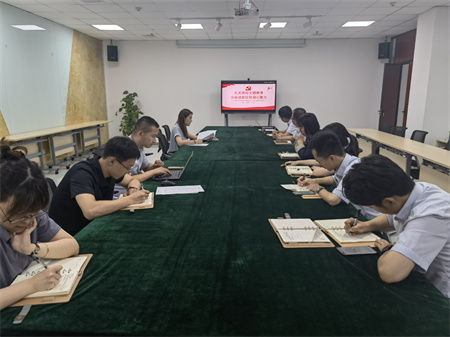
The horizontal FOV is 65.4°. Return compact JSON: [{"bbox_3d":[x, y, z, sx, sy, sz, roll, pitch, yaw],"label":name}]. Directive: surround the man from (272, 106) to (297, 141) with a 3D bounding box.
[{"bbox_3d":[1.133,-0.459,6.084,0.700,1.220,0.500,0,12,3],"label":"man"}]

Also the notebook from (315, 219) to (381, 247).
[{"bbox_3d":[0.600,0.295,1.675,0.222,0.025,0.340,-1,12,-5],"label":"notebook"}]

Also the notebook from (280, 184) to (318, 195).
[{"bbox_3d":[0.514,0.136,2.487,0.220,0.015,0.210,0,12,0],"label":"notebook"}]

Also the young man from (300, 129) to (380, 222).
[{"bbox_3d":[0.891,0.333,2.393,0.750,1.160,0.550,2,12,9],"label":"young man"}]

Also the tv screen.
[{"bbox_3d":[0.639,-1.863,9.191,1.460,0.870,0.090,1,12,4],"label":"tv screen"}]

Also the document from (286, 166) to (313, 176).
[{"bbox_3d":[0.657,0.008,3.075,0.215,0.020,0.365,0,12,-1],"label":"document"}]

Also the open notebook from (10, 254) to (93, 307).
[{"bbox_3d":[-0.628,0.380,1.259,0.222,0.026,0.350,-1,12,-7],"label":"open notebook"}]

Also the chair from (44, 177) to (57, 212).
[{"bbox_3d":[-0.861,0.490,2.300,0.600,0.940,0.600,0,12,3],"label":"chair"}]

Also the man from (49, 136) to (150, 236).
[{"bbox_3d":[-0.802,0.368,2.248,0.740,1.150,0.560,2,12,9],"label":"man"}]

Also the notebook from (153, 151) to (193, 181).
[{"bbox_3d":[-0.415,-0.045,2.884,0.320,0.200,0.360,0,12,-1],"label":"notebook"}]

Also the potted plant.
[{"bbox_3d":[-2.524,-1.303,9.435,0.650,1.520,0.620,0,12,3],"label":"potted plant"}]

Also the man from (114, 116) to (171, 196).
[{"bbox_3d":[-0.757,0.179,3.068,0.760,1.230,0.530,0,12,3],"label":"man"}]

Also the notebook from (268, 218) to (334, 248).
[{"bbox_3d":[0.367,0.305,1.739,0.228,0.022,0.365,-1,12,-2],"label":"notebook"}]

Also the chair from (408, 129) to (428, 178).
[{"bbox_3d":[2.664,-0.106,5.254,0.560,0.880,0.560,1,12,4],"label":"chair"}]

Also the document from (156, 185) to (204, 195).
[{"bbox_3d":[-0.311,0.147,2.437,0.310,0.006,0.205,-2,12,-11],"label":"document"}]

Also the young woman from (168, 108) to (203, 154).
[{"bbox_3d":[-0.548,-0.187,4.853,0.680,1.210,0.480,0,12,3],"label":"young woman"}]

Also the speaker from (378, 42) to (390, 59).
[{"bbox_3d":[4.100,-3.011,8.983,0.260,0.400,0.220,9,15,37],"label":"speaker"}]

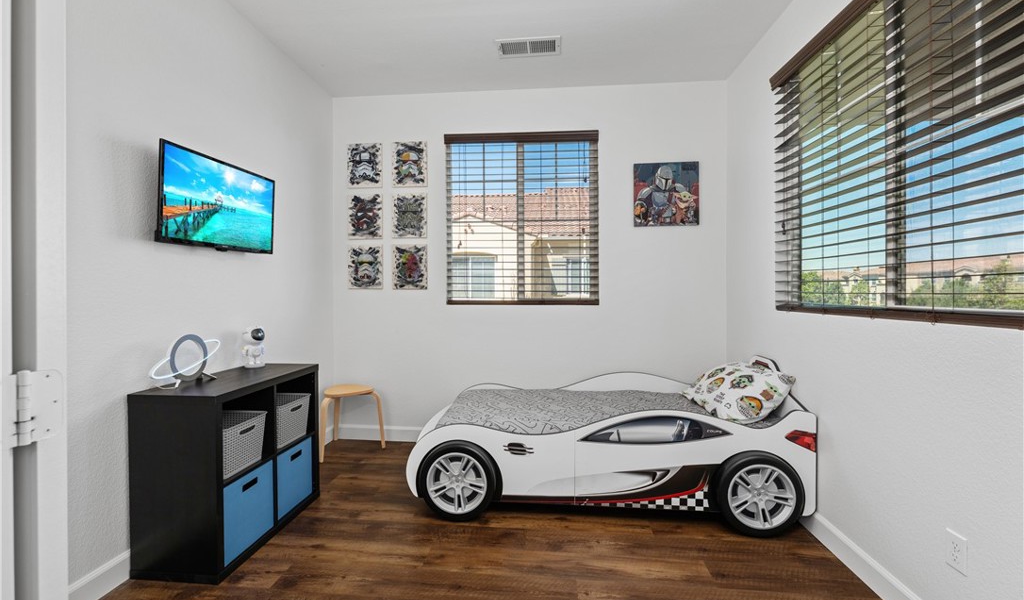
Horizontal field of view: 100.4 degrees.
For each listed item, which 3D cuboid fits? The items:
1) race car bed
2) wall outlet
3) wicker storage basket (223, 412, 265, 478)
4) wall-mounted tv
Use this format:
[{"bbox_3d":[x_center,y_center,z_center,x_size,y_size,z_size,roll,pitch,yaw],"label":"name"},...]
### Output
[{"bbox_3d":[0.505,0.738,2.658,2.044,0.803,1.078,0,1,5],"label":"race car bed"},{"bbox_3d":[1.417,0.804,1.361,0.007,0.115,0.071,0,0,5],"label":"wall outlet"},{"bbox_3d":[-1.347,0.646,1.905,0.340,0.224,0.285,0,0,5],"label":"wicker storage basket"},{"bbox_3d":[-1.466,-0.471,2.152,0.060,0.426,0.730,4,3,5],"label":"wall-mounted tv"}]

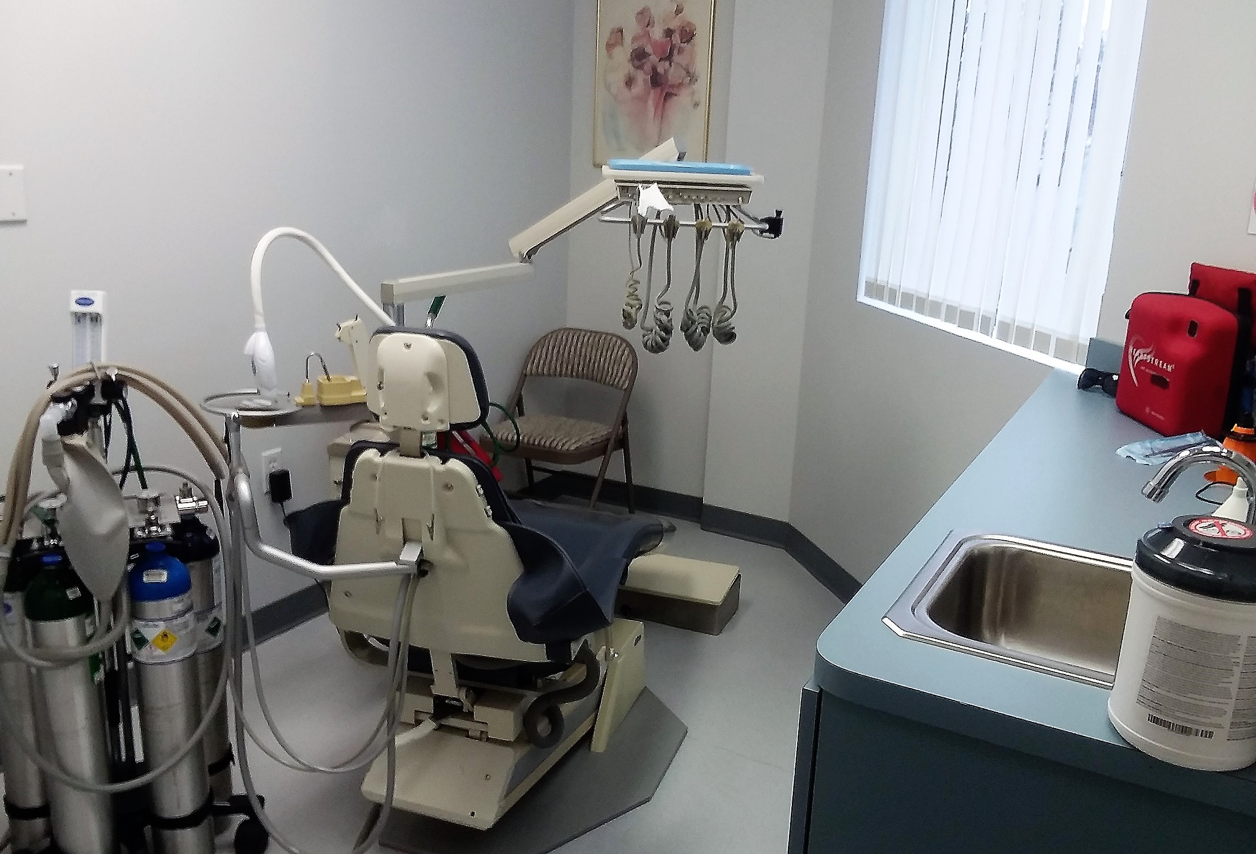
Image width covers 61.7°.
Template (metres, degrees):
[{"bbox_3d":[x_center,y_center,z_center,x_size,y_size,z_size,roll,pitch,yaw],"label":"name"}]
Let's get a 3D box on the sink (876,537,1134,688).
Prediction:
[{"bbox_3d":[0.533,0.284,1.260,0.381,0.155,0.381,11,18,28],"label":"sink"}]

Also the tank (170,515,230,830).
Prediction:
[{"bbox_3d":[-0.887,0.499,2.165,0.112,0.679,0.112,2,16,0],"label":"tank"}]

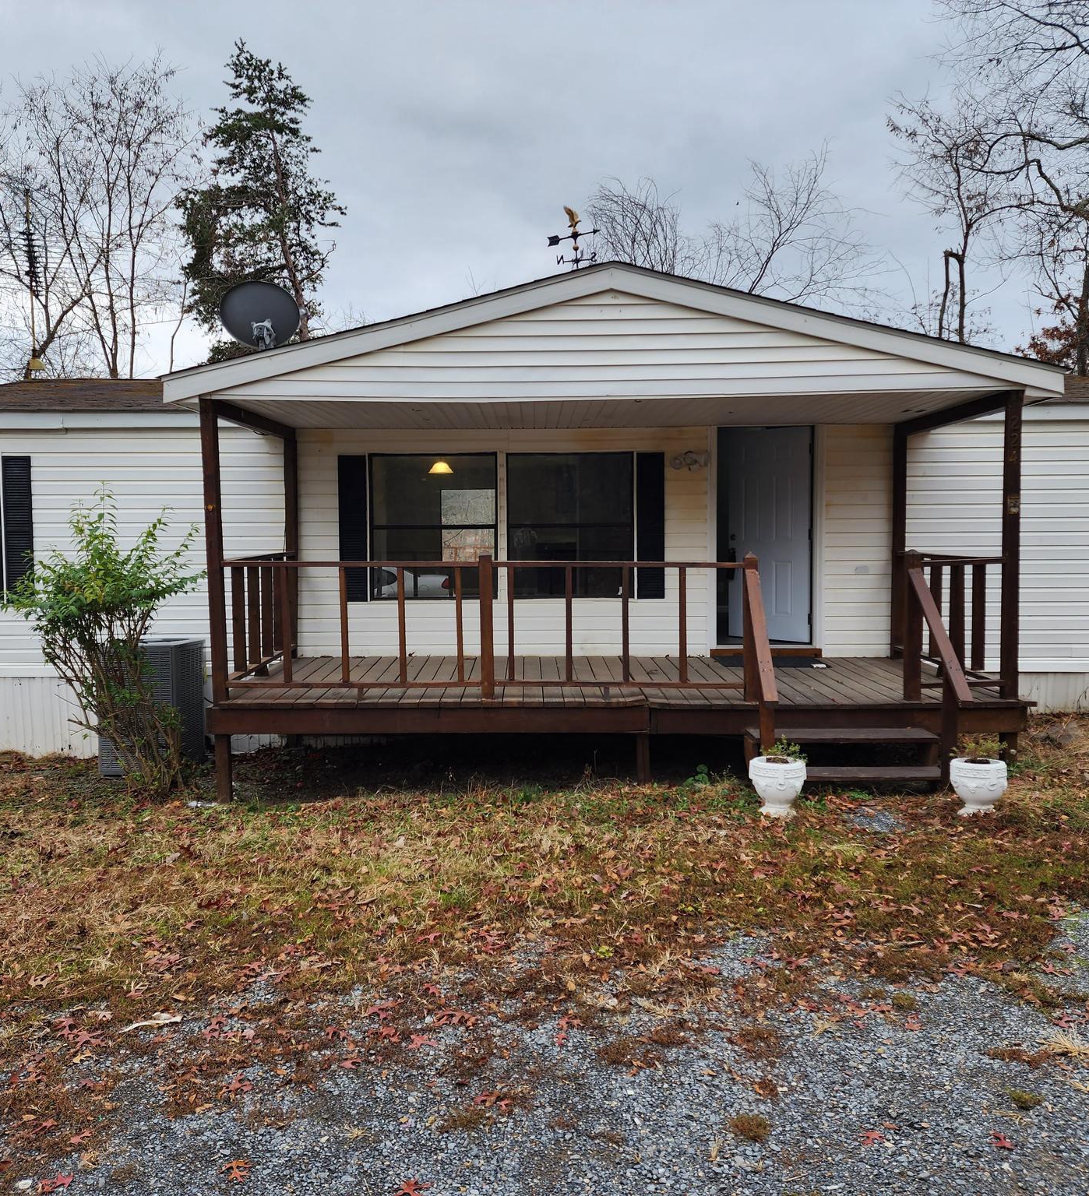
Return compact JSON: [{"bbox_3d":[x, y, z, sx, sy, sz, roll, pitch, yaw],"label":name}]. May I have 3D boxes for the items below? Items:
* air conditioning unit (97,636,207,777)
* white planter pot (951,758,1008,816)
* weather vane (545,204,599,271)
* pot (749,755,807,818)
[{"bbox_3d":[-3.252,0.885,8.779,0.644,1.031,0.640,0,4,0],"label":"air conditioning unit"},{"bbox_3d":[2.523,1.103,6.166,0.327,0.282,0.327,0,4,0],"label":"white planter pot"},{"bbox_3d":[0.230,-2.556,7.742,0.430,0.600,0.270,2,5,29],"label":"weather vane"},{"bbox_3d":[1.376,1.120,6.249,0.333,0.298,0.333,0,4,0],"label":"pot"}]

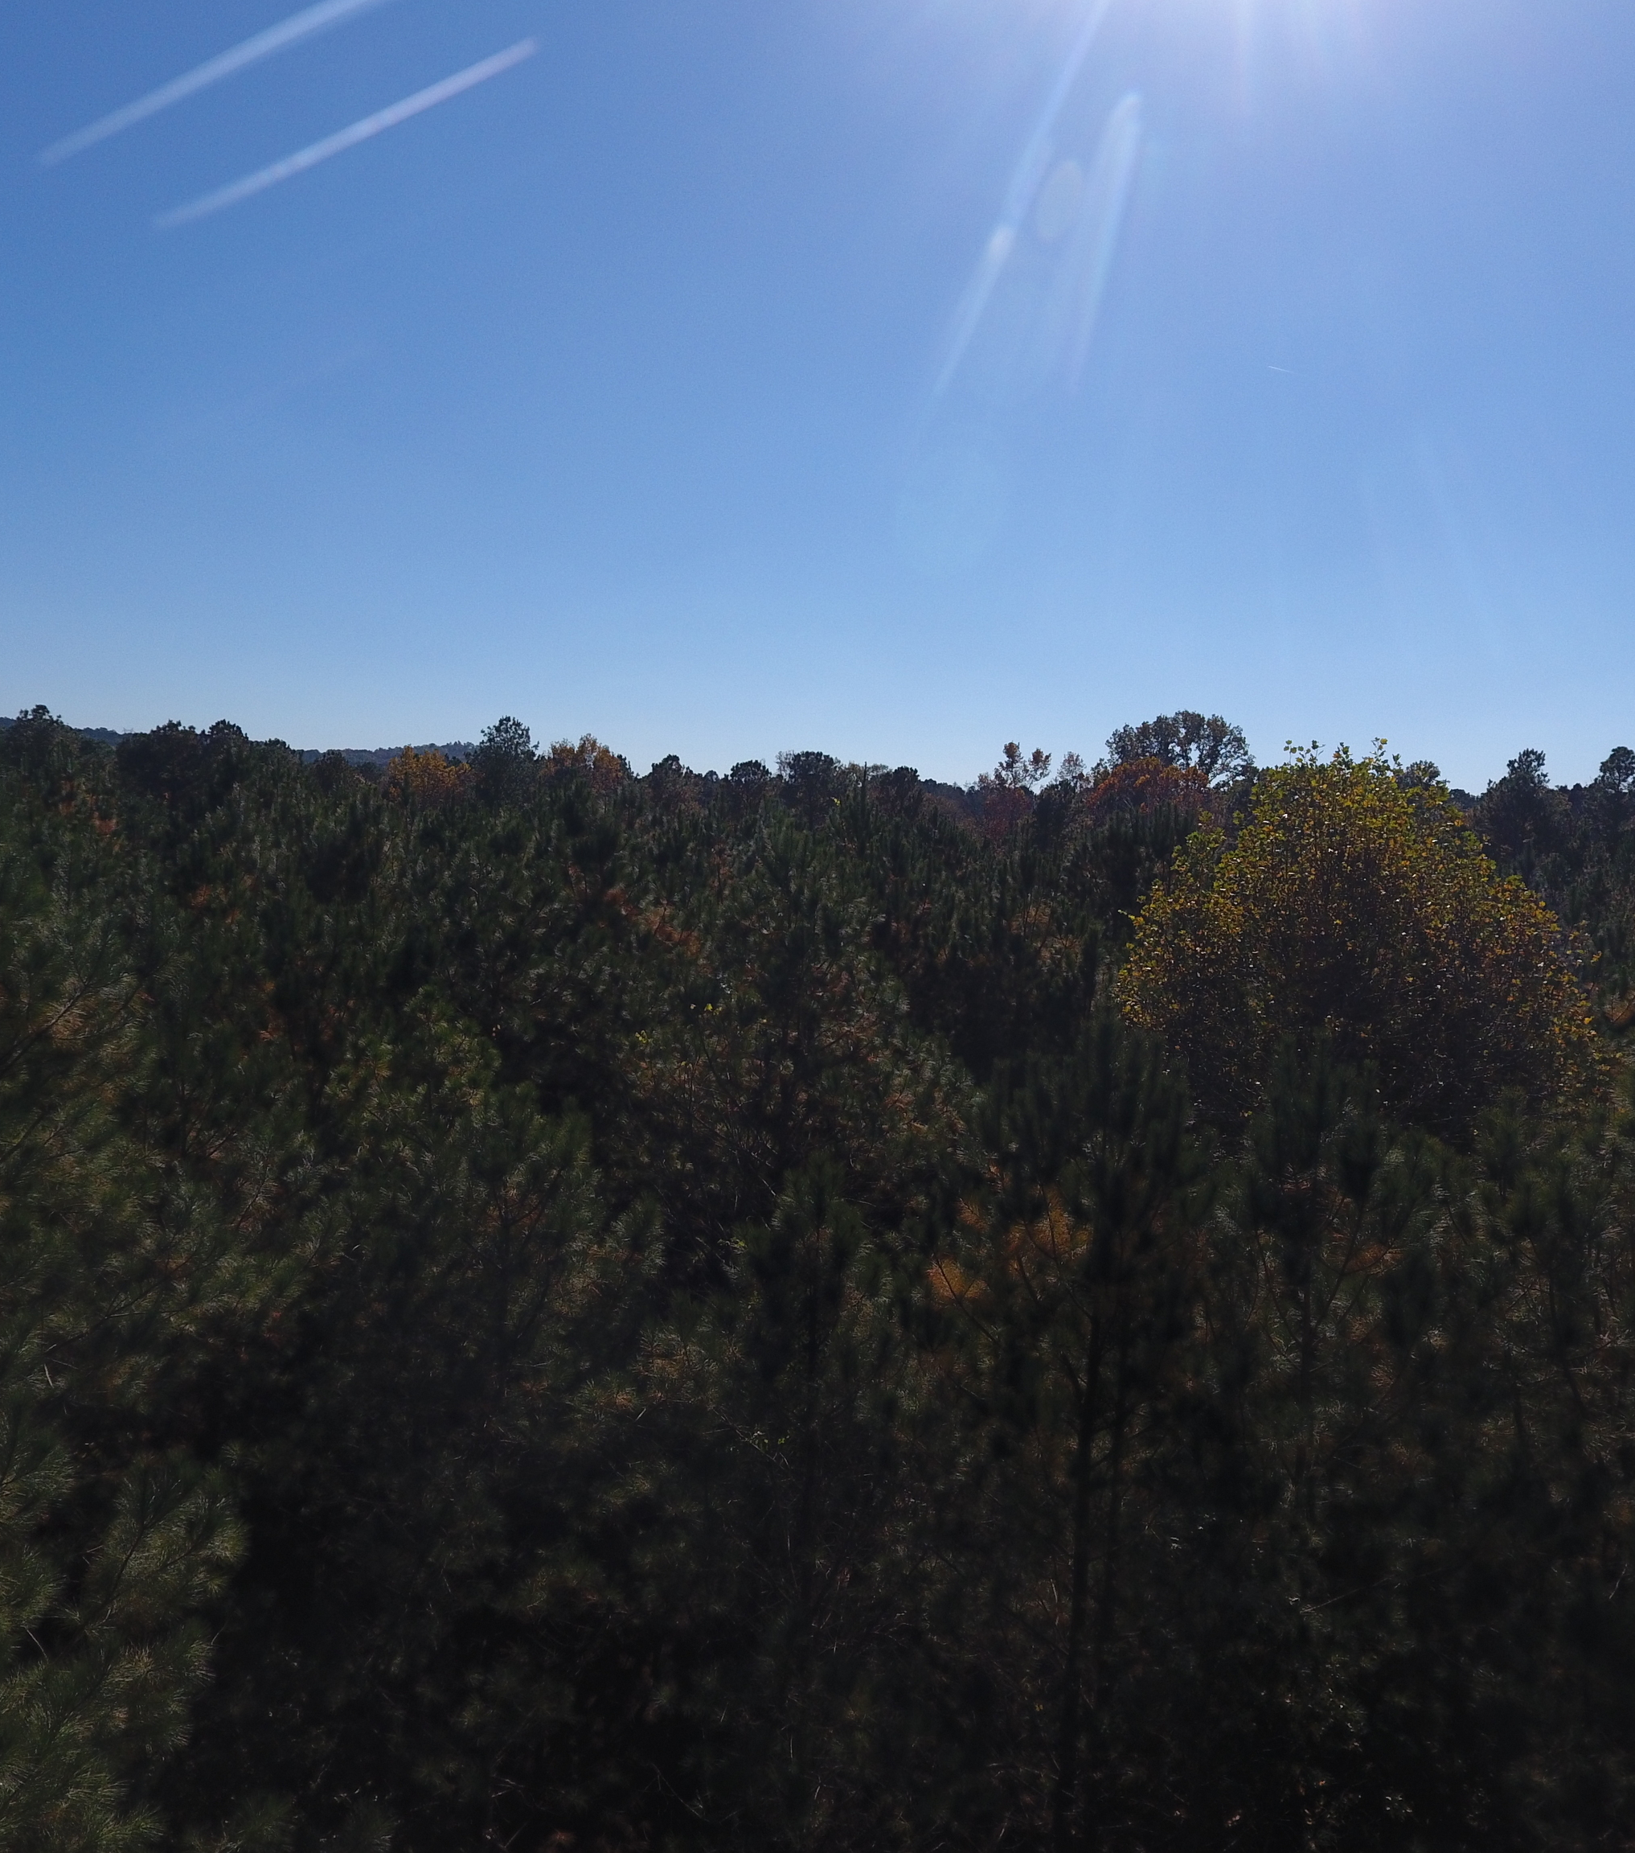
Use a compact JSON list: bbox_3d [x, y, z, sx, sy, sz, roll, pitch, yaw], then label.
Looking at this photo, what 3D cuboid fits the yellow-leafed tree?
[{"bbox_3d":[8.300,1.700,22.200,7.200,9.000,7.000,0,6,0],"label":"yellow-leafed tree"}]

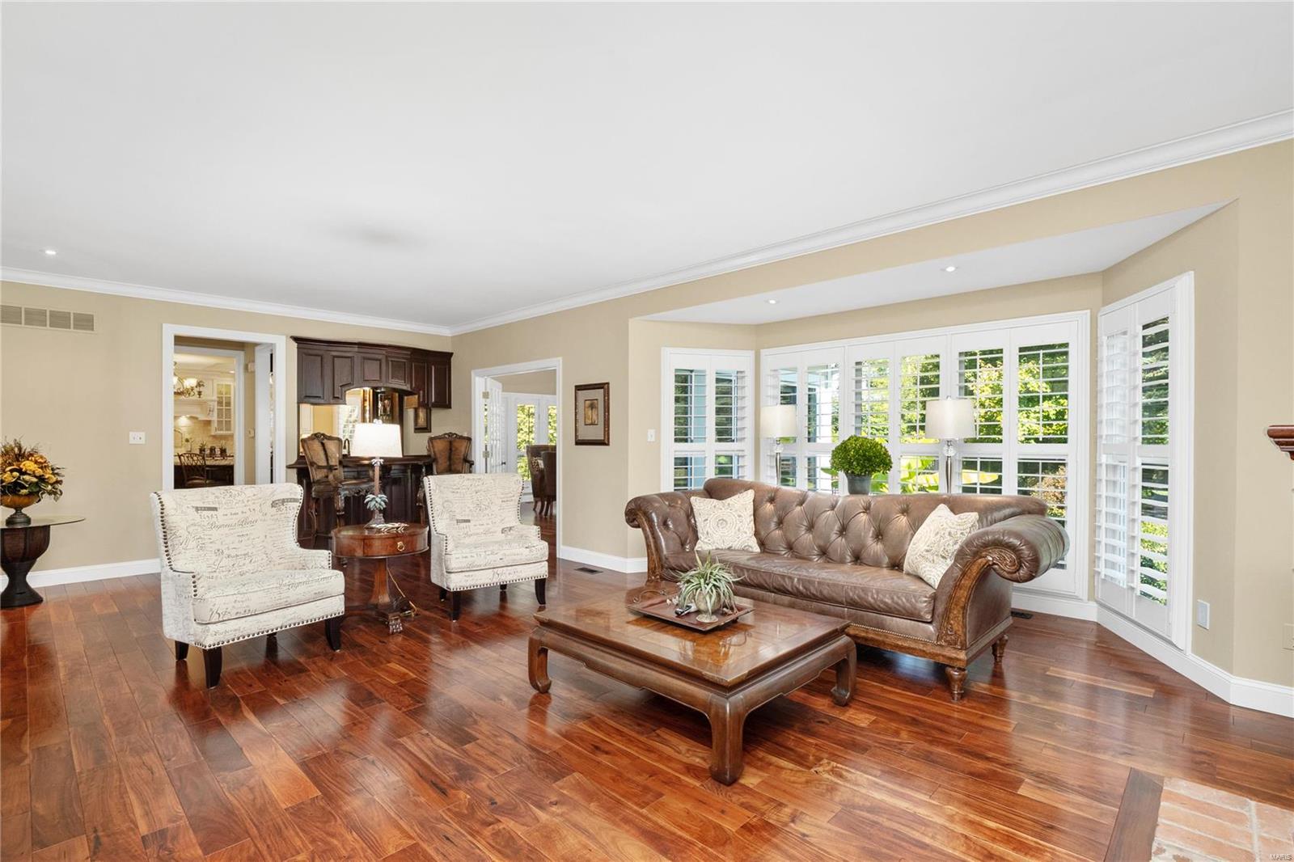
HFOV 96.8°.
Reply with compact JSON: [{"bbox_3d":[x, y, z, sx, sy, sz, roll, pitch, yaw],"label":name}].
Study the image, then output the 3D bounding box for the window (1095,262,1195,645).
[{"bbox_3d":[3.050,0.182,3.582,0.100,2.070,1.016,0,0,15],"label":"window"}]

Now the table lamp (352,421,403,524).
[{"bbox_3d":[-1.948,0.310,4.150,0.340,0.765,0.340,1,-1,-44],"label":"table lamp"}]

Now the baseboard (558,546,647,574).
[{"bbox_3d":[-0.488,1.264,5.739,1.150,0.140,0.120,-1,0,42],"label":"baseboard"}]

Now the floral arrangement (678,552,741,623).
[{"bbox_3d":[0.293,0.726,2.716,0.330,0.325,0.330,0,0,0],"label":"floral arrangement"}]

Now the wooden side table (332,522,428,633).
[{"bbox_3d":[-1.879,1.003,4.055,0.670,0.660,0.670,0,0,0],"label":"wooden side table"}]

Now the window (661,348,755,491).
[{"bbox_3d":[0.620,0.195,5.603,0.960,2.001,0.100,0,0,-14],"label":"window"}]

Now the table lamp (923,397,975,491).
[{"bbox_3d":[2.133,0.168,4.050,0.320,0.820,0.320,-1,-1,44],"label":"table lamp"}]

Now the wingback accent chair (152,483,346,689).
[{"bbox_3d":[-2.377,0.855,3.469,0.810,0.955,0.750,-1,0,38],"label":"wingback accent chair"}]

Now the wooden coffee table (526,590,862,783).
[{"bbox_3d":[0.215,1.120,2.835,1.180,0.385,0.960,-1,-1,44],"label":"wooden coffee table"}]

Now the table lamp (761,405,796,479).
[{"bbox_3d":[1.140,0.181,4.970,0.320,0.820,0.320,-1,-1,44],"label":"table lamp"}]

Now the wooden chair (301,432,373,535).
[{"bbox_3d":[-3.126,0.687,5.820,0.580,1.330,0.620,0,-1,19],"label":"wooden chair"}]

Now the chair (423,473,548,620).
[{"bbox_3d":[-1.278,0.855,4.549,0.750,0.955,0.810,0,0,-32],"label":"chair"}]

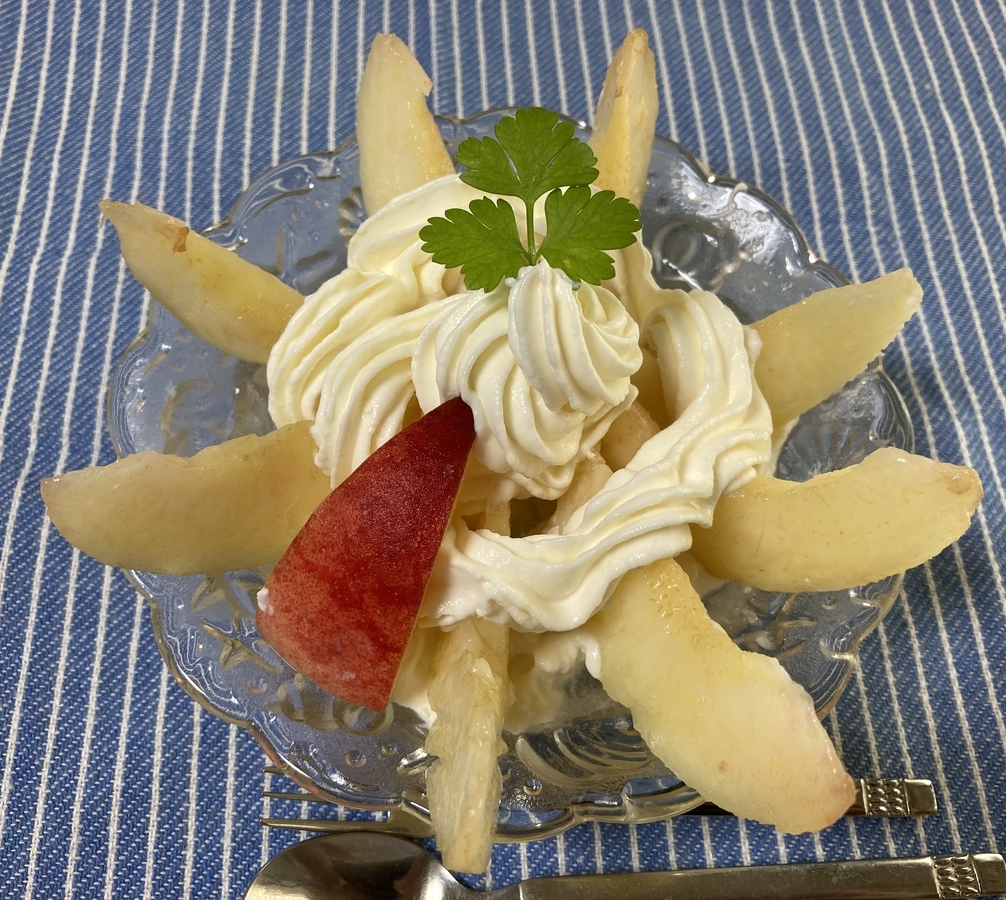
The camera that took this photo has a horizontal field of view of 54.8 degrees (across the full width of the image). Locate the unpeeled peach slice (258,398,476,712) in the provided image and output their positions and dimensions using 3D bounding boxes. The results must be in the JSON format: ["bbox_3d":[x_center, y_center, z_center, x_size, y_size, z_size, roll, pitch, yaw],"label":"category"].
[{"bbox_3d":[-0.020,0.017,0.180,0.030,0.025,0.058,31,103,16],"label":"unpeeled peach slice"}]

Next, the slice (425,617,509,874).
[{"bbox_3d":[-0.004,0.040,0.183,0.017,0.027,0.071,4,56,0],"label":"slice"}]

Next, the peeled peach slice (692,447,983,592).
[{"bbox_3d":[0.057,0.014,0.195,0.073,0.021,0.028,-4,65,6],"label":"peeled peach slice"}]

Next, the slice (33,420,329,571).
[{"bbox_3d":[-0.053,0.010,0.196,0.072,0.021,0.026,2,65,-8],"label":"slice"}]

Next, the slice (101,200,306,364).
[{"bbox_3d":[-0.055,-0.031,0.212,0.064,0.022,0.023,29,67,-2],"label":"slice"}]

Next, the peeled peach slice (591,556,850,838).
[{"bbox_3d":[0.033,0.040,0.183,0.029,0.021,0.068,-37,63,-17],"label":"peeled peach slice"}]

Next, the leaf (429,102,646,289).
[{"bbox_3d":[0.005,-0.042,0.161,0.036,0.030,0.009,3,25,0],"label":"leaf"}]

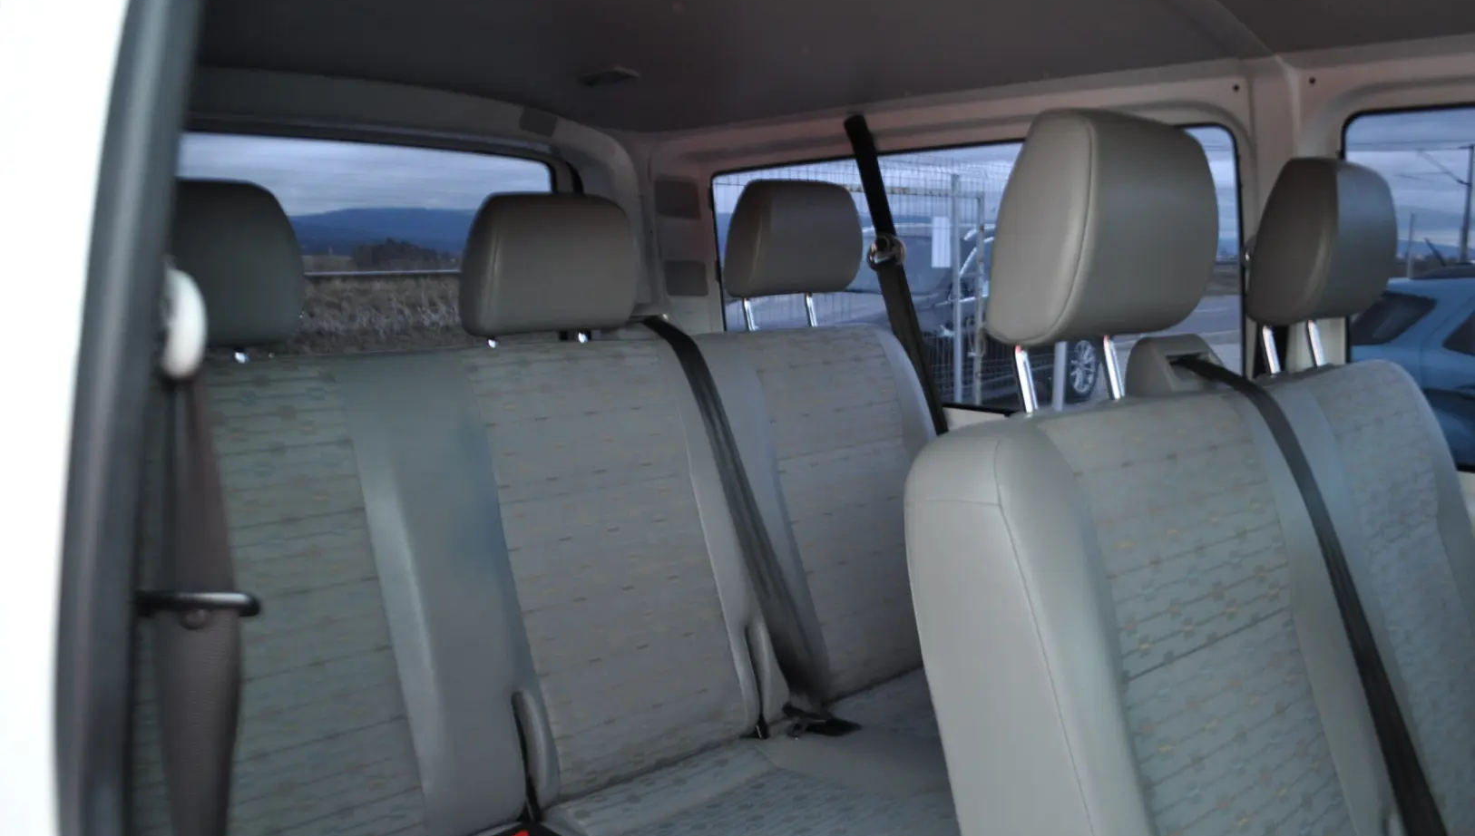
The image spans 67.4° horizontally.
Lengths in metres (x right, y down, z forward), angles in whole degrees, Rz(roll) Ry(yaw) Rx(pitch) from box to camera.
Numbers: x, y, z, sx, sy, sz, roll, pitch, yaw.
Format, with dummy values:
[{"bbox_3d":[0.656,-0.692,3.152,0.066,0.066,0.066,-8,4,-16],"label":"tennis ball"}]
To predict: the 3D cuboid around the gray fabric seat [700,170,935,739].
[{"bbox_3d":[0.263,0.134,1.746,0.500,1.020,0.660,-7,11,-41],"label":"gray fabric seat"}]

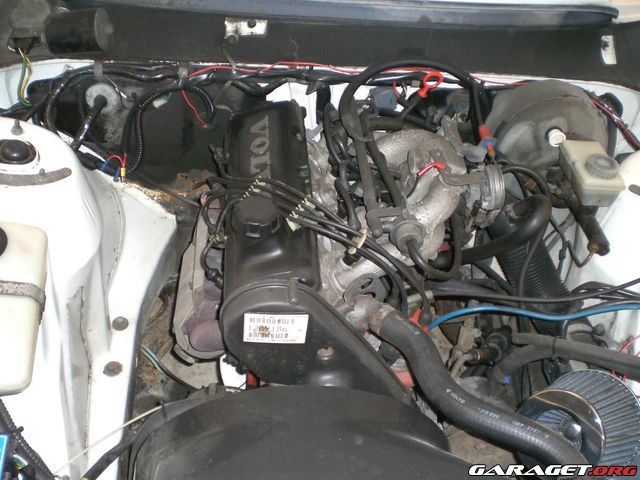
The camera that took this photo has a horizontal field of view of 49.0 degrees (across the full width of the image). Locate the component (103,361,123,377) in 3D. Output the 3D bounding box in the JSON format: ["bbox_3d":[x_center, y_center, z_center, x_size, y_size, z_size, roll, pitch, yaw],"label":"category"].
[{"bbox_3d":[-0.328,0.203,1.110,0.028,0.013,0.028,0,44,-5],"label":"component"}]

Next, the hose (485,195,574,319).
[{"bbox_3d":[0.370,0.036,1.277,0.087,0.156,0.253,-18,49,-22],"label":"hose"}]

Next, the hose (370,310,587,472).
[{"bbox_3d":[0.217,0.219,1.005,0.384,0.068,0.084,36,52,28],"label":"hose"}]

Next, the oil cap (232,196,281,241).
[{"bbox_3d":[-0.095,-0.034,1.050,0.068,0.034,0.068,0,44,-5],"label":"oil cap"}]

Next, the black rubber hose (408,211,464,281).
[{"bbox_3d":[0.190,0.009,1.135,0.090,0.055,0.125,3,51,-2],"label":"black rubber hose"}]

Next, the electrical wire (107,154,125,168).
[{"bbox_3d":[-0.389,-0.155,1.351,0.041,0.026,0.017,17,45,12],"label":"electrical wire"}]

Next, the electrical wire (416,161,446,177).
[{"bbox_3d":[0.192,-0.119,1.204,0.048,0.030,0.012,0,44,-5],"label":"electrical wire"}]

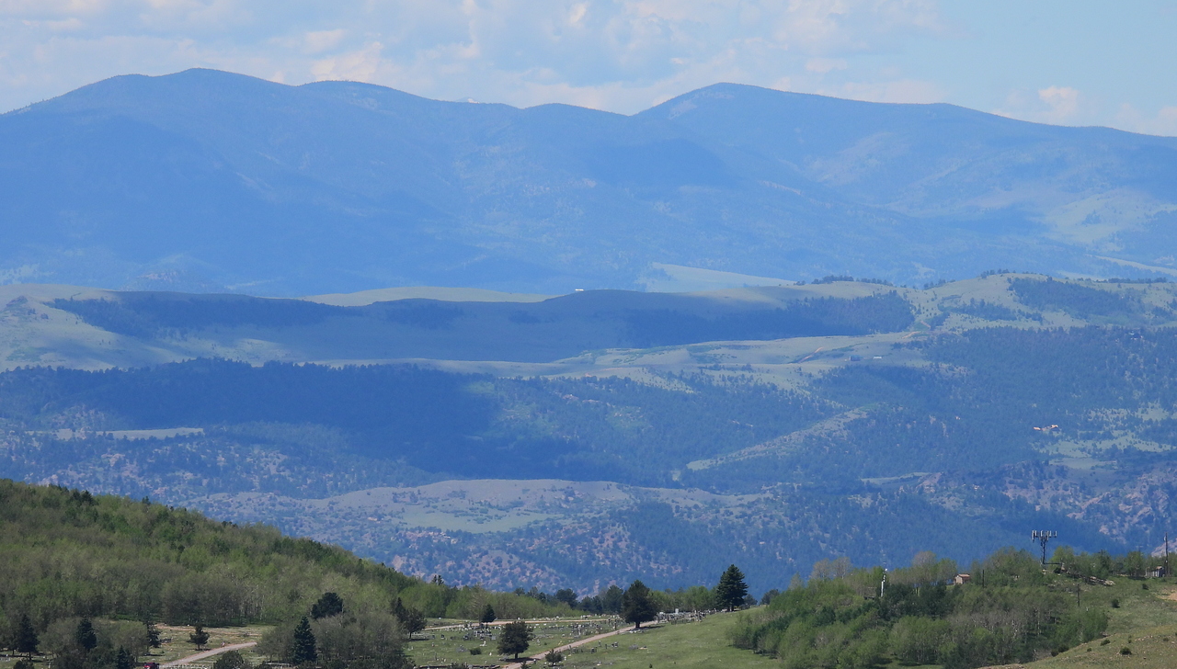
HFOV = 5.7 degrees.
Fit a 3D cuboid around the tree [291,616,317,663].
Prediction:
[{"bbox_3d":[-69.590,74.930,2910.000,6.300,12.030,6.110,0,1,0],"label":"tree"}]

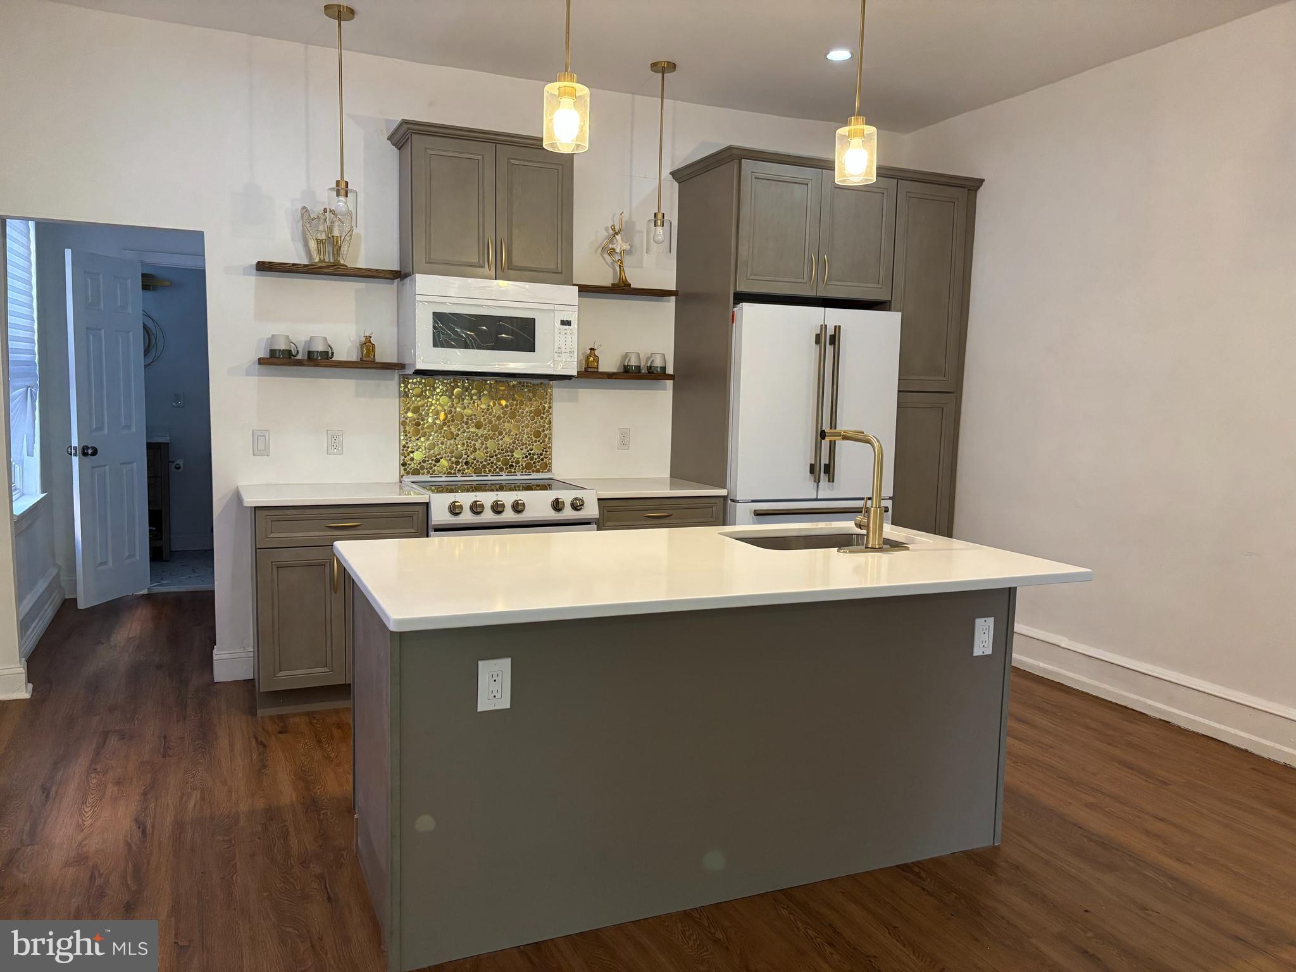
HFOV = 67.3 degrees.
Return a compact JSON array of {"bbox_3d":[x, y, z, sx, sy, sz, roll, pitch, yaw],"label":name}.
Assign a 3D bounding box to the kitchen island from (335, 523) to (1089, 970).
[{"bbox_3d":[0.142,0.658,2.898,1.940,0.911,1.071,-1,6,-24],"label":"kitchen island"}]

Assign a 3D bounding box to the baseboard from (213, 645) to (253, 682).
[{"bbox_3d":[-1.933,0.828,4.547,0.179,0.165,0.018,-1,6,-24],"label":"baseboard"}]

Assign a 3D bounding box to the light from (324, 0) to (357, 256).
[{"bbox_3d":[-1.268,-1.517,4.030,0.124,0.874,0.124,-1,6,-24],"label":"light"}]

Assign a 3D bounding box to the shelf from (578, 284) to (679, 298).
[{"bbox_3d":[-0.147,-1.010,5.061,0.612,0.030,0.150,-1,6,-24],"label":"shelf"}]

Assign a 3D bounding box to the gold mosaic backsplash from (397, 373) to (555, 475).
[{"bbox_3d":[-0.852,-0.289,4.907,0.776,0.520,0.012,-1,6,-24],"label":"gold mosaic backsplash"}]

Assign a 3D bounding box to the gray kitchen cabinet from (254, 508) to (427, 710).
[{"bbox_3d":[-1.409,0.486,4.419,0.699,0.884,0.610,-1,6,-24],"label":"gray kitchen cabinet"}]

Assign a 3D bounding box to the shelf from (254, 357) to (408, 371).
[{"bbox_3d":[-1.465,-0.560,4.513,0.634,0.031,0.190,-1,6,-24],"label":"shelf"}]

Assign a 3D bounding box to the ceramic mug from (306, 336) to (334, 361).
[{"bbox_3d":[-1.507,-0.636,4.495,0.120,0.107,0.096,-1,6,-24],"label":"ceramic mug"}]

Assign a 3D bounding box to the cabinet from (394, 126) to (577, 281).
[{"bbox_3d":[-0.763,-1.300,4.632,0.860,0.664,0.375,-1,6,-24],"label":"cabinet"}]

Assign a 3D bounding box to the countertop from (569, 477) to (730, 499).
[{"bbox_3d":[-0.059,0.009,4.949,0.688,0.028,0.630,-1,6,-24],"label":"countertop"}]

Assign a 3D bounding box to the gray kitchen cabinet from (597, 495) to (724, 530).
[{"bbox_3d":[-0.070,0.463,5.002,0.671,0.884,0.610,-1,6,-24],"label":"gray kitchen cabinet"}]

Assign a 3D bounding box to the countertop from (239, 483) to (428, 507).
[{"bbox_3d":[-1.423,0.037,4.360,0.740,0.028,0.610,-1,6,-24],"label":"countertop"}]

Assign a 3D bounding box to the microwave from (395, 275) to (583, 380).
[{"bbox_3d":[-0.764,-0.750,4.674,0.763,0.433,0.410,-1,6,-24],"label":"microwave"}]

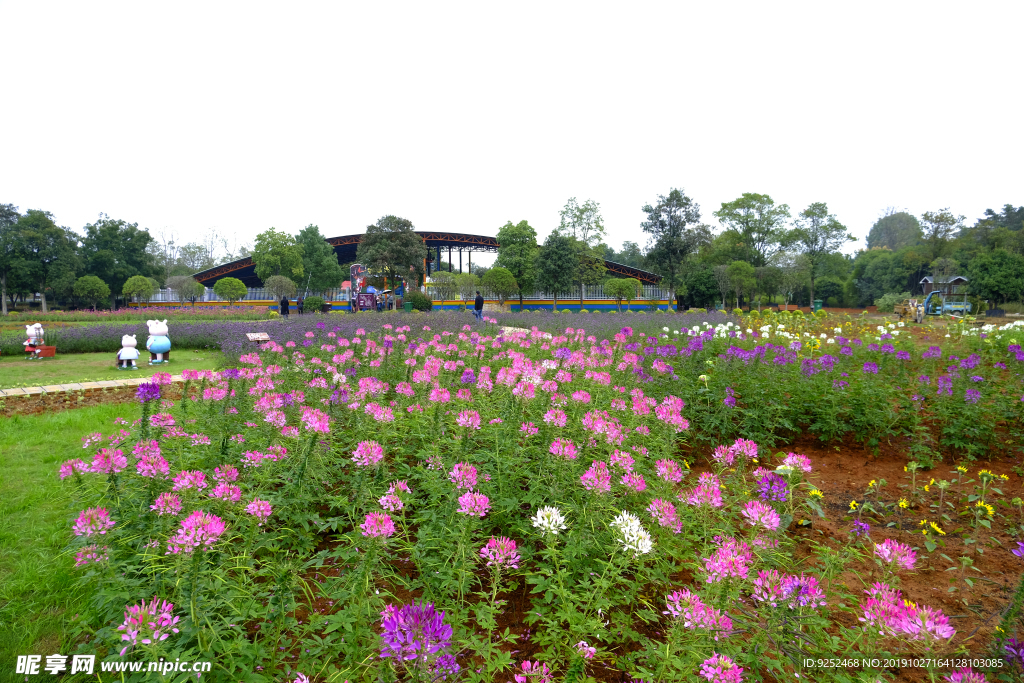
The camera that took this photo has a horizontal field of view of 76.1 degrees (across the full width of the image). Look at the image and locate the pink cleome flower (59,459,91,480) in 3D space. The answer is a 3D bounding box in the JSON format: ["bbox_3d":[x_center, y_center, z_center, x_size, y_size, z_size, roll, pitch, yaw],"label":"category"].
[{"bbox_3d":[-2.207,0.646,3.300,0.161,0.100,0.145,0,4,0],"label":"pink cleome flower"}]

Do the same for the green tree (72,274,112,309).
[{"bbox_3d":[-35.305,-4.014,55.000,3.110,3.152,3.110,0,4,0],"label":"green tree"}]

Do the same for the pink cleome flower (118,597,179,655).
[{"bbox_3d":[-1.028,0.806,1.850,0.181,0.140,0.172,0,4,0],"label":"pink cleome flower"}]

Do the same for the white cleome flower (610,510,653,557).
[{"bbox_3d":[0.387,0.622,2.121,0.135,0.140,0.130,0,4,0],"label":"white cleome flower"}]

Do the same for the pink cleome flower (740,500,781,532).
[{"bbox_3d":[0.821,0.579,2.163,0.128,0.099,0.121,0,4,0],"label":"pink cleome flower"}]

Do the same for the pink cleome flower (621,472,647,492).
[{"bbox_3d":[0.473,0.549,2.550,0.100,0.077,0.100,0,4,0],"label":"pink cleome flower"}]

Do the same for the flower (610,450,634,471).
[{"bbox_3d":[0.591,0.642,3.500,0.128,0.100,0.122,0,4,0],"label":"flower"}]

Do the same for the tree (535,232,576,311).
[{"bbox_3d":[3.814,-6.031,56.714,3.746,6.770,3.746,0,4,0],"label":"tree"}]

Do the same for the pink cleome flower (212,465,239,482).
[{"bbox_3d":[-1.620,0.746,3.700,0.147,0.102,0.147,0,4,0],"label":"pink cleome flower"}]

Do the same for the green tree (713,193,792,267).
[{"bbox_3d":[24.814,-9.299,67.507,8.730,11.983,8.730,0,4,0],"label":"green tree"}]

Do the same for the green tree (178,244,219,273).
[{"bbox_3d":[-37.373,-8.226,78.000,4.768,7.153,4.530,0,4,0],"label":"green tree"}]

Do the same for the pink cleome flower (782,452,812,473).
[{"bbox_3d":[1.178,0.499,2.700,0.115,0.080,0.112,0,4,0],"label":"pink cleome flower"}]

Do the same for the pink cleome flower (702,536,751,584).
[{"bbox_3d":[0.626,0.636,1.900,0.145,0.135,0.140,0,4,0],"label":"pink cleome flower"}]

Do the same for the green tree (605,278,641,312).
[{"bbox_3d":[9.457,-3.916,56.000,3.081,2.953,3.081,0,4,0],"label":"green tree"}]

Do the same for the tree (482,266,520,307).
[{"bbox_3d":[-0.970,-4.271,54.000,3.095,3.755,3.095,0,4,0],"label":"tree"}]

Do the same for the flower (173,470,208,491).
[{"bbox_3d":[-1.312,0.567,2.670,0.146,0.079,0.140,0,4,0],"label":"flower"}]

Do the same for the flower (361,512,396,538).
[{"bbox_3d":[-0.571,0.787,2.800,0.154,0.102,0.154,0,4,0],"label":"flower"}]

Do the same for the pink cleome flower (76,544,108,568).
[{"bbox_3d":[-1.380,0.707,2.150,0.092,0.072,0.092,0,4,0],"label":"pink cleome flower"}]

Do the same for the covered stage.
[{"bbox_3d":[-8.232,-7.340,71.658,45.447,7.614,18.000,0,4,0],"label":"covered stage"}]

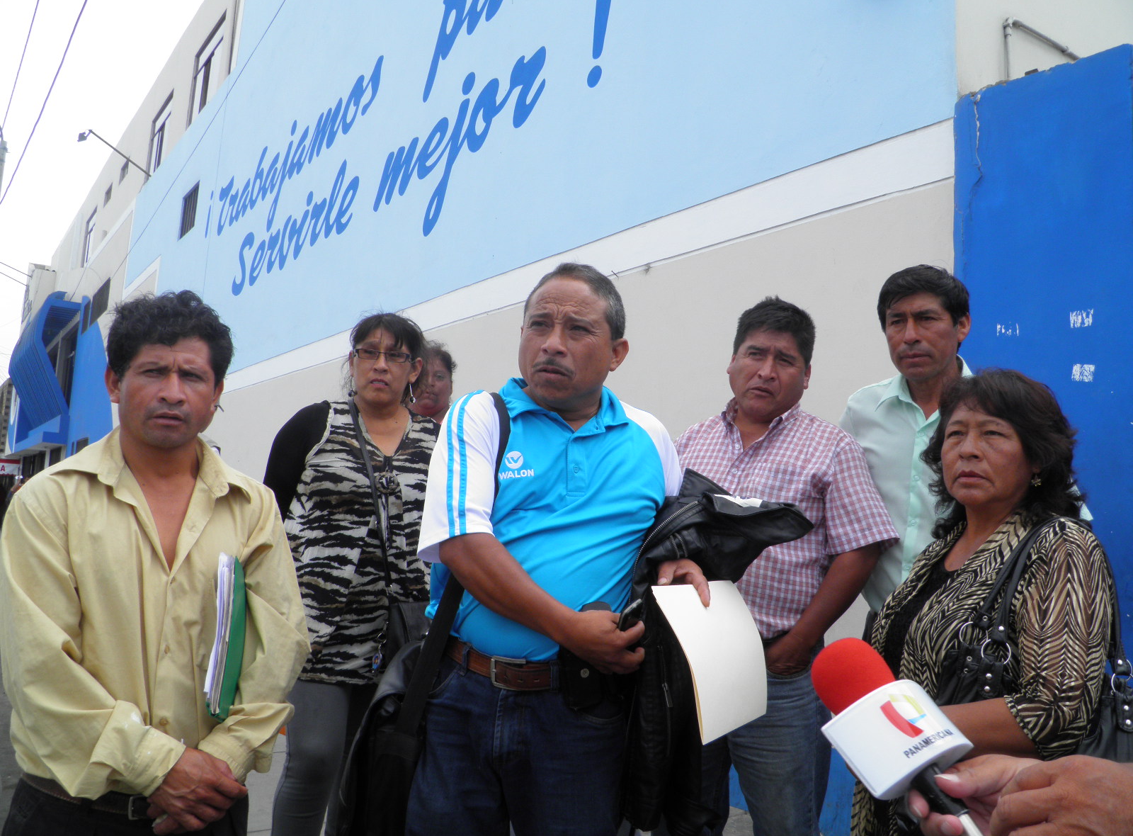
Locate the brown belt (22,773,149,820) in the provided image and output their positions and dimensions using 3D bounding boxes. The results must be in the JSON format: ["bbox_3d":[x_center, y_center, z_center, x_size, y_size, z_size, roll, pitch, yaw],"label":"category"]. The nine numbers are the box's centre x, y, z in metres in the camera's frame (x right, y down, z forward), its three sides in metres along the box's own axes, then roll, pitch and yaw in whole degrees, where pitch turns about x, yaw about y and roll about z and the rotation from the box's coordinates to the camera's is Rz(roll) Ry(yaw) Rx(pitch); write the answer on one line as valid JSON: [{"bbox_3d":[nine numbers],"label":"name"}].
[{"bbox_3d":[-0.620,0.525,1.330,0.320,0.060,0.250,8,-9,-30],"label":"brown belt"}]

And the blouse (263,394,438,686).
[{"bbox_3d":[-0.428,0.280,2.150,0.470,0.640,0.290,5,-8,-9],"label":"blouse"}]

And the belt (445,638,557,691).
[{"bbox_3d":[-0.045,0.392,1.510,0.320,0.060,0.270,3,-8,6],"label":"belt"}]

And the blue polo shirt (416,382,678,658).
[{"bbox_3d":[-0.016,0.158,1.540,0.430,0.450,0.320,6,-7,0],"label":"blue polo shirt"}]

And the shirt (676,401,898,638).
[{"bbox_3d":[0.430,0.200,1.870,0.480,0.460,0.300,0,-9,27],"label":"shirt"}]

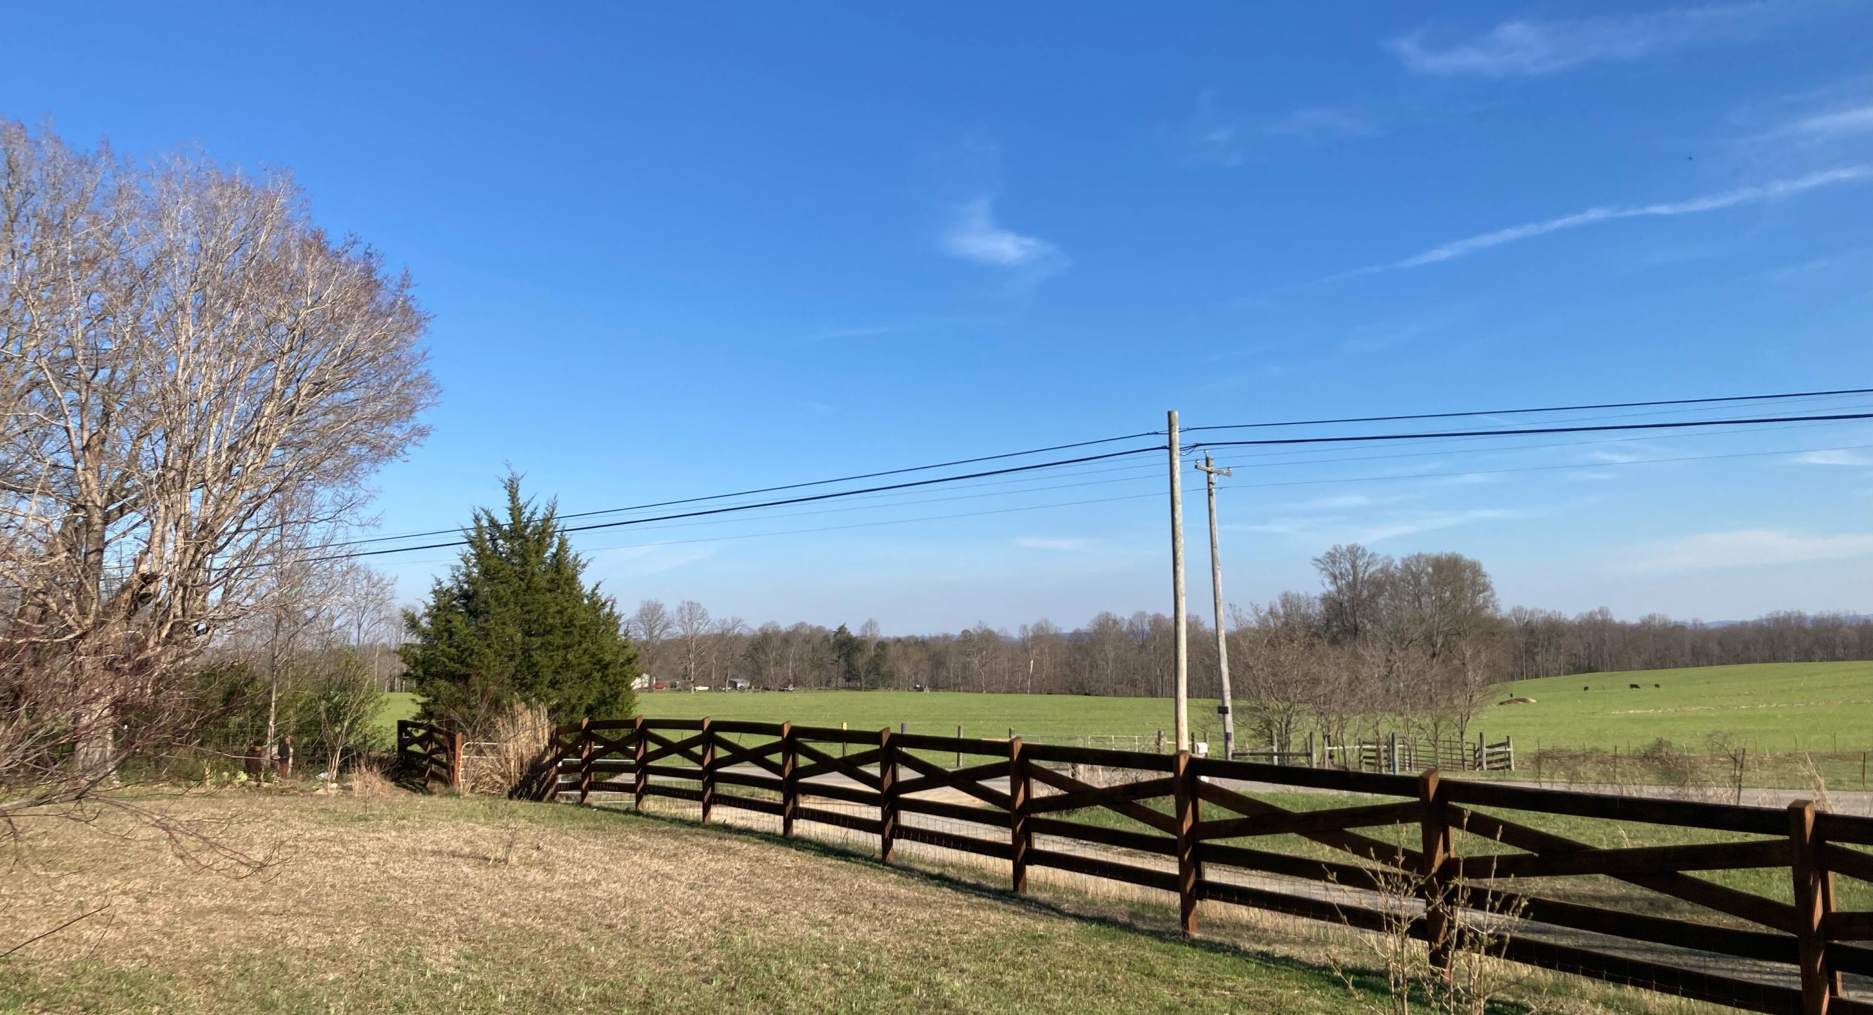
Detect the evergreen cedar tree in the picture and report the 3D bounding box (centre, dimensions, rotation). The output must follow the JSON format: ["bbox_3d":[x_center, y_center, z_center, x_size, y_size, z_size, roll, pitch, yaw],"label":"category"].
[{"bbox_3d":[-9.630,2.970,35.000,5.400,7.400,5.300,-1,-5,0],"label":"evergreen cedar tree"}]

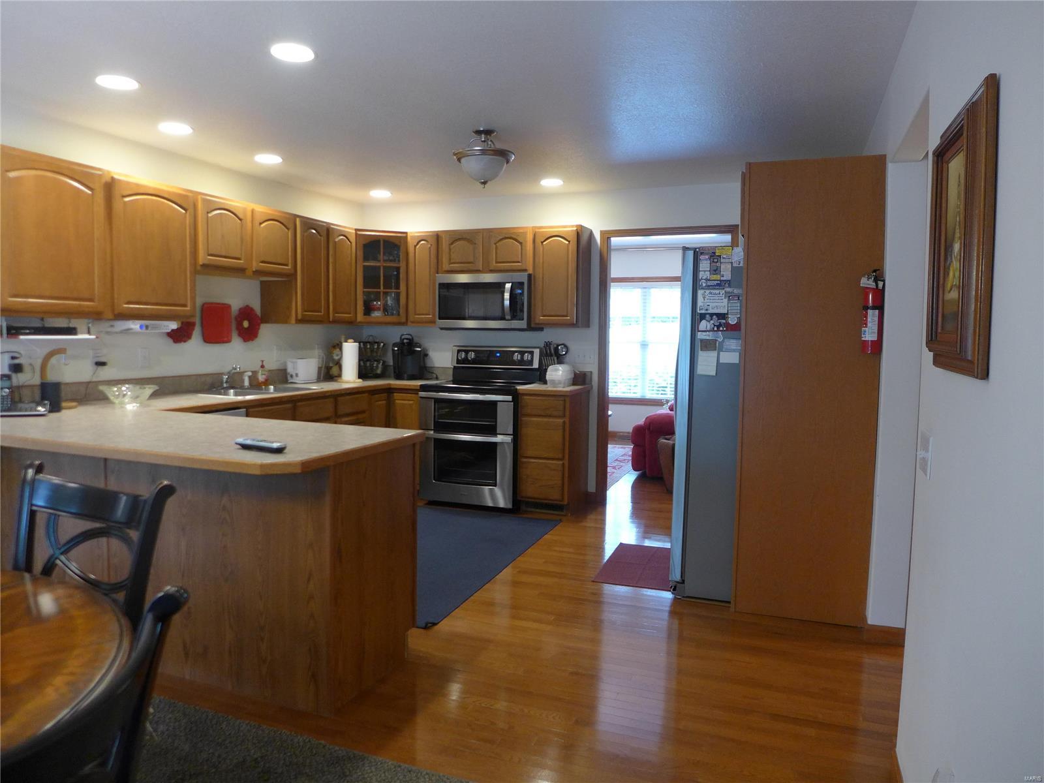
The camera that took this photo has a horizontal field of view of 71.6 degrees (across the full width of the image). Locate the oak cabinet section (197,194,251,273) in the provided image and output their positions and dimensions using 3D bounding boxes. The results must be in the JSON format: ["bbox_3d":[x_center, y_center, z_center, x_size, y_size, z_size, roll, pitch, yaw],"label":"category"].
[{"bbox_3d":[-1.976,-0.956,4.510,0.332,0.476,0.458,2,5,20],"label":"oak cabinet section"}]

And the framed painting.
[{"bbox_3d":[0.915,-0.313,1.539,0.040,0.545,0.540,2,5,21],"label":"framed painting"}]

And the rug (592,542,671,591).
[{"bbox_3d":[0.709,0.978,4.083,0.450,0.012,0.775,2,4,19],"label":"rug"}]

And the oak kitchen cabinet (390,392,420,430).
[{"bbox_3d":[-0.795,0.396,5.968,0.312,0.874,0.623,2,5,20],"label":"oak kitchen cabinet"}]

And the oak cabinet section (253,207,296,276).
[{"bbox_3d":[-1.816,-0.988,4.936,0.332,0.476,0.454,2,5,20],"label":"oak cabinet section"}]

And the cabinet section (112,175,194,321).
[{"bbox_3d":[-1.984,-0.756,3.921,0.025,0.703,0.553,2,5,20],"label":"cabinet section"}]

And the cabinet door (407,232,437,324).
[{"bbox_3d":[-0.794,-0.902,5.822,0.258,0.715,0.022,2,5,19],"label":"cabinet door"}]

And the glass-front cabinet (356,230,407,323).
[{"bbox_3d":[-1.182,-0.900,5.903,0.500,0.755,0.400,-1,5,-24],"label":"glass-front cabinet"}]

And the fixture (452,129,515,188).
[{"bbox_3d":[-0.204,-1.263,3.929,0.367,0.312,0.367,1,5,0],"label":"fixture"}]

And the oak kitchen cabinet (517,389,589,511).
[{"bbox_3d":[0.251,0.431,5.464,0.369,0.900,0.630,2,5,21],"label":"oak kitchen cabinet"}]

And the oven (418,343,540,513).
[{"bbox_3d":[-0.315,0.260,5.715,0.766,1.206,0.703,2,5,20],"label":"oven"}]

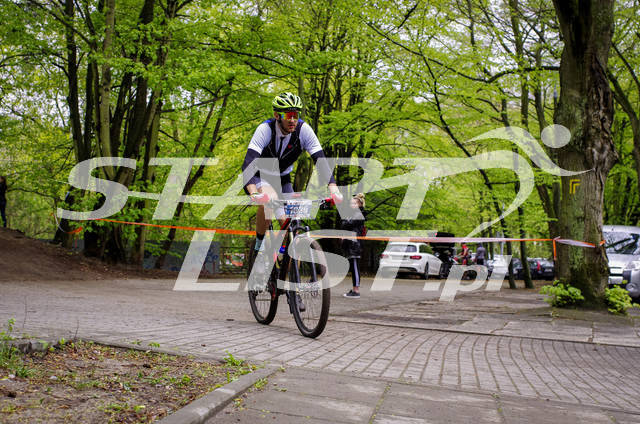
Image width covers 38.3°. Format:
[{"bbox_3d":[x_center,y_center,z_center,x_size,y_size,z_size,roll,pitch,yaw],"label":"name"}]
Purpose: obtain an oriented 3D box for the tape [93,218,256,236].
[{"bbox_3d":[-2.720,0.260,16.500,4.100,0.380,0.100,-2,-3,36],"label":"tape"}]

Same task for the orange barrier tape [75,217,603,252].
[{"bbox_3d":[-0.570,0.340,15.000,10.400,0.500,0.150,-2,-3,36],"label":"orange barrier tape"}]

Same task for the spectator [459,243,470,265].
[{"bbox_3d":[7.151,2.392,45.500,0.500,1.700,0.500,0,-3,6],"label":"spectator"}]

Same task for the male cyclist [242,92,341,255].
[{"bbox_3d":[-0.270,-0.100,7.350,0.760,1.660,0.820,1,-3,-22],"label":"male cyclist"}]

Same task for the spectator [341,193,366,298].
[{"bbox_3d":[0.523,0.523,14.400,0.420,1.660,0.470,0,-3,-7],"label":"spectator"}]

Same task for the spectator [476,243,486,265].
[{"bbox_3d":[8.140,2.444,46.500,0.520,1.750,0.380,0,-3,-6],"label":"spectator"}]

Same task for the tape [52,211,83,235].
[{"bbox_3d":[-4.981,0.227,18.200,0.620,0.430,0.200,0,-3,-6],"label":"tape"}]

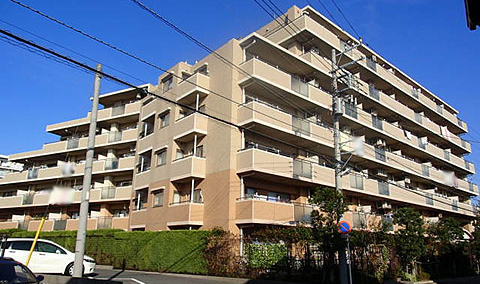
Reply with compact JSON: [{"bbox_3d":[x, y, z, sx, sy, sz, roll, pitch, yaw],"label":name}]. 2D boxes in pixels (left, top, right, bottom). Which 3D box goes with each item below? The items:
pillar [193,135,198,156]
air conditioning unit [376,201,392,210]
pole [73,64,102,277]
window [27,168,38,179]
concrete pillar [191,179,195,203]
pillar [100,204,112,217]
[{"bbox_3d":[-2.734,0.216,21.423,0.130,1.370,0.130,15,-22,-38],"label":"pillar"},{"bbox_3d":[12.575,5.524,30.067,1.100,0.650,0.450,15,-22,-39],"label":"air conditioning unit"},{"bbox_3d":[-4.189,0.847,9.574,0.240,6.630,0.240,6,-18,-23],"label":"pole"},{"bbox_3d":[-23.642,3.632,39.597,1.700,1.150,0.120,-8,-19,25],"label":"window"},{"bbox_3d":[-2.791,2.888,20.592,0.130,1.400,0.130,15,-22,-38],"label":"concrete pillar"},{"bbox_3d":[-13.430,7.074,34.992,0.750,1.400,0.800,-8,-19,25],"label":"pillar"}]

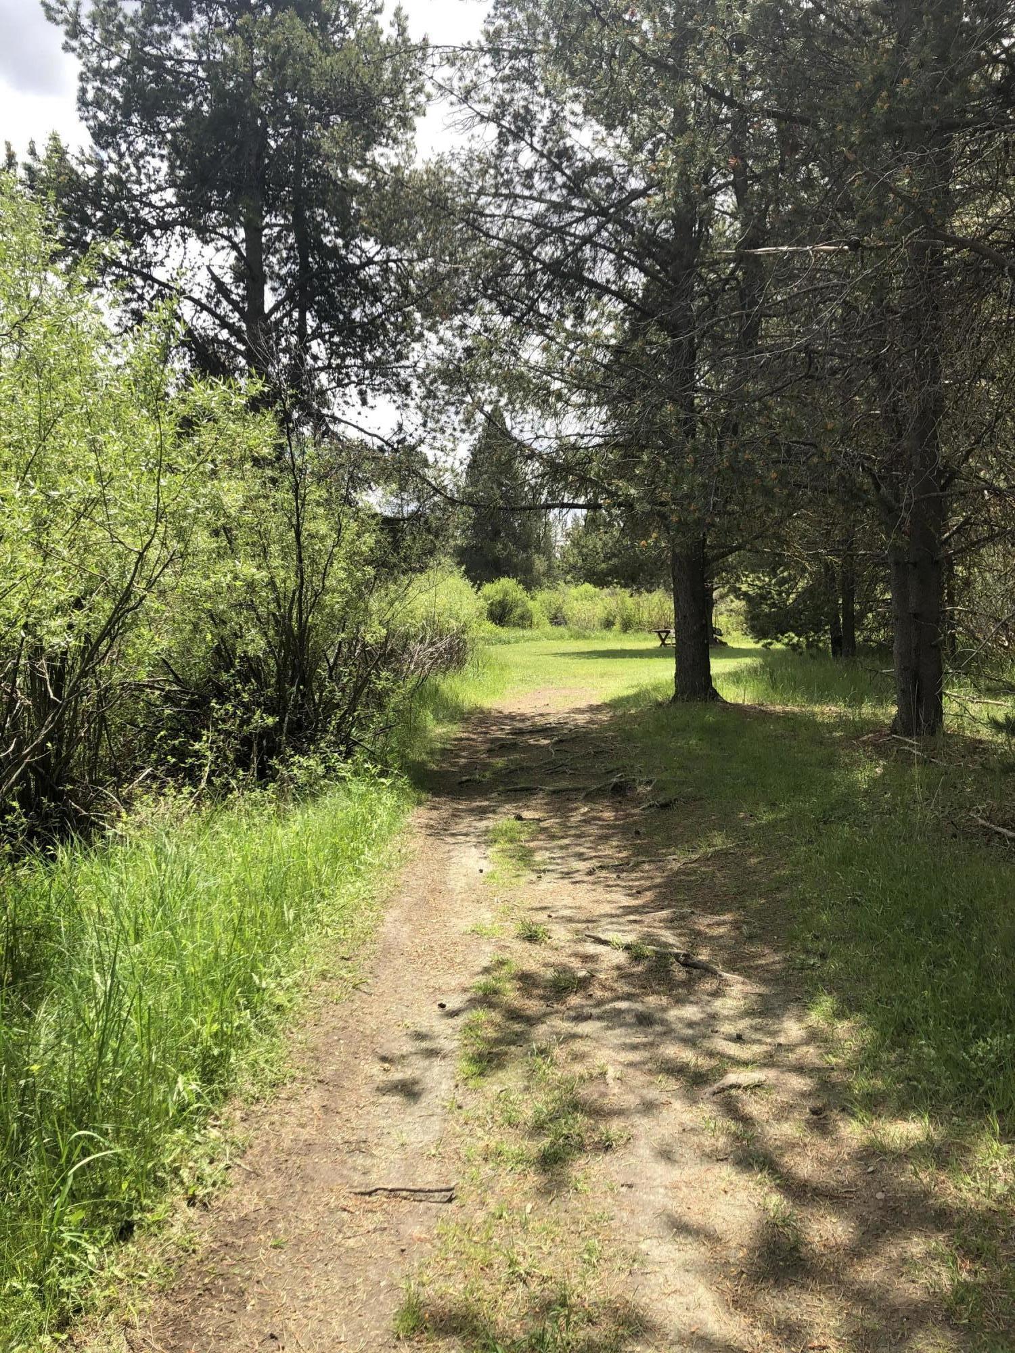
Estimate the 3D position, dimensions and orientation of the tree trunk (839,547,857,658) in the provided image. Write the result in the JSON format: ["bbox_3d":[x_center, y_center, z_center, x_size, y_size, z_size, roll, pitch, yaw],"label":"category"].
[{"bbox_3d":[9.330,-2.028,30.000,0.450,3.042,0.450,1,3,17],"label":"tree trunk"}]

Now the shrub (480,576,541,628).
[{"bbox_3d":[0.165,-3.881,57.000,3.138,2.642,2.800,0,3,0],"label":"shrub"}]

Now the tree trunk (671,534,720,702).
[{"bbox_3d":[3.017,-0.935,17.600,0.740,2.703,0.680,0,3,10],"label":"tree trunk"}]

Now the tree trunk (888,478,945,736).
[{"bbox_3d":[4.784,-0.810,12.800,0.655,3.016,0.500,1,4,20],"label":"tree trunk"}]

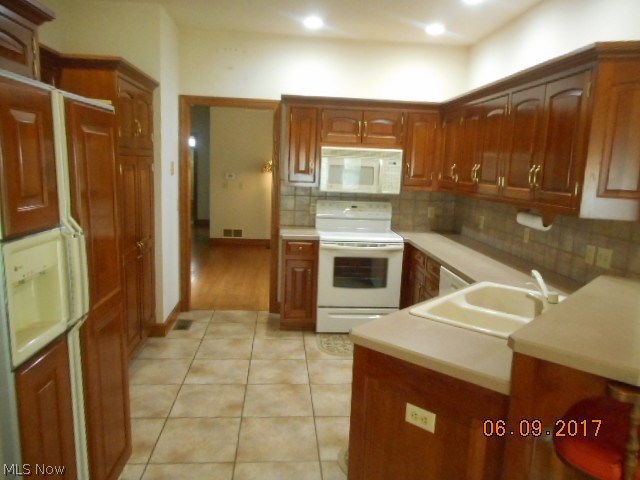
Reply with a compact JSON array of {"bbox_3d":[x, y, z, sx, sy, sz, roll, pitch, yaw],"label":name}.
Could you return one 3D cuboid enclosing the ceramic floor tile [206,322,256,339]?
[{"bbox_3d":[-0.826,0.848,4.310,0.440,0.010,0.431,1,9,-5],"label":"ceramic floor tile"}]

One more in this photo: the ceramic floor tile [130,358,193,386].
[{"bbox_3d":[-1.201,0.980,3.428,0.440,0.010,0.431,1,9,-5],"label":"ceramic floor tile"}]

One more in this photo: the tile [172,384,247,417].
[{"bbox_3d":[-0.723,1.060,3.044,0.440,0.010,0.431,1,9,-5],"label":"tile"}]

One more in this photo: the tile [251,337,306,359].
[{"bbox_3d":[-0.348,0.928,3.926,0.440,0.010,0.431,1,9,-5],"label":"tile"}]

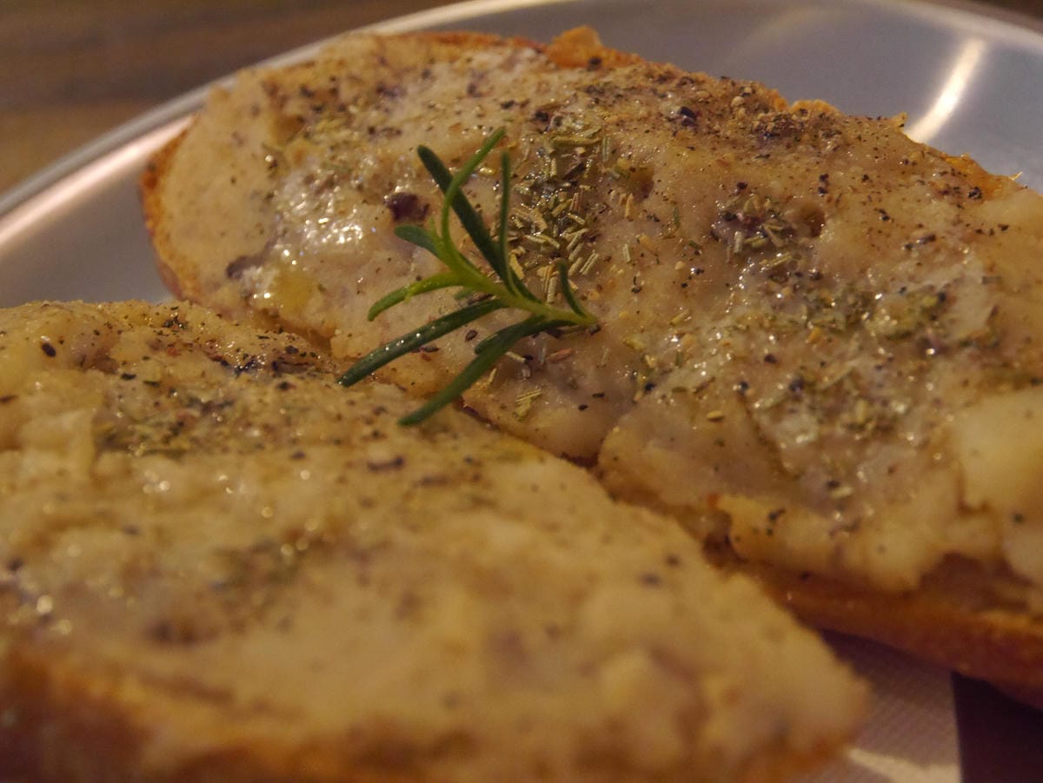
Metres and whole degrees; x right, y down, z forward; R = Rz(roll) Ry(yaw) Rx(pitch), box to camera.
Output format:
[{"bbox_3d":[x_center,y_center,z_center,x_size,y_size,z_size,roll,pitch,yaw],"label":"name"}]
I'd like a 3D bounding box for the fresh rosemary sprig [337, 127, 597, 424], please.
[{"bbox_3d":[-0.008,-0.017,0.375,0.038,0.025,0.042,6,35,8],"label":"fresh rosemary sprig"}]

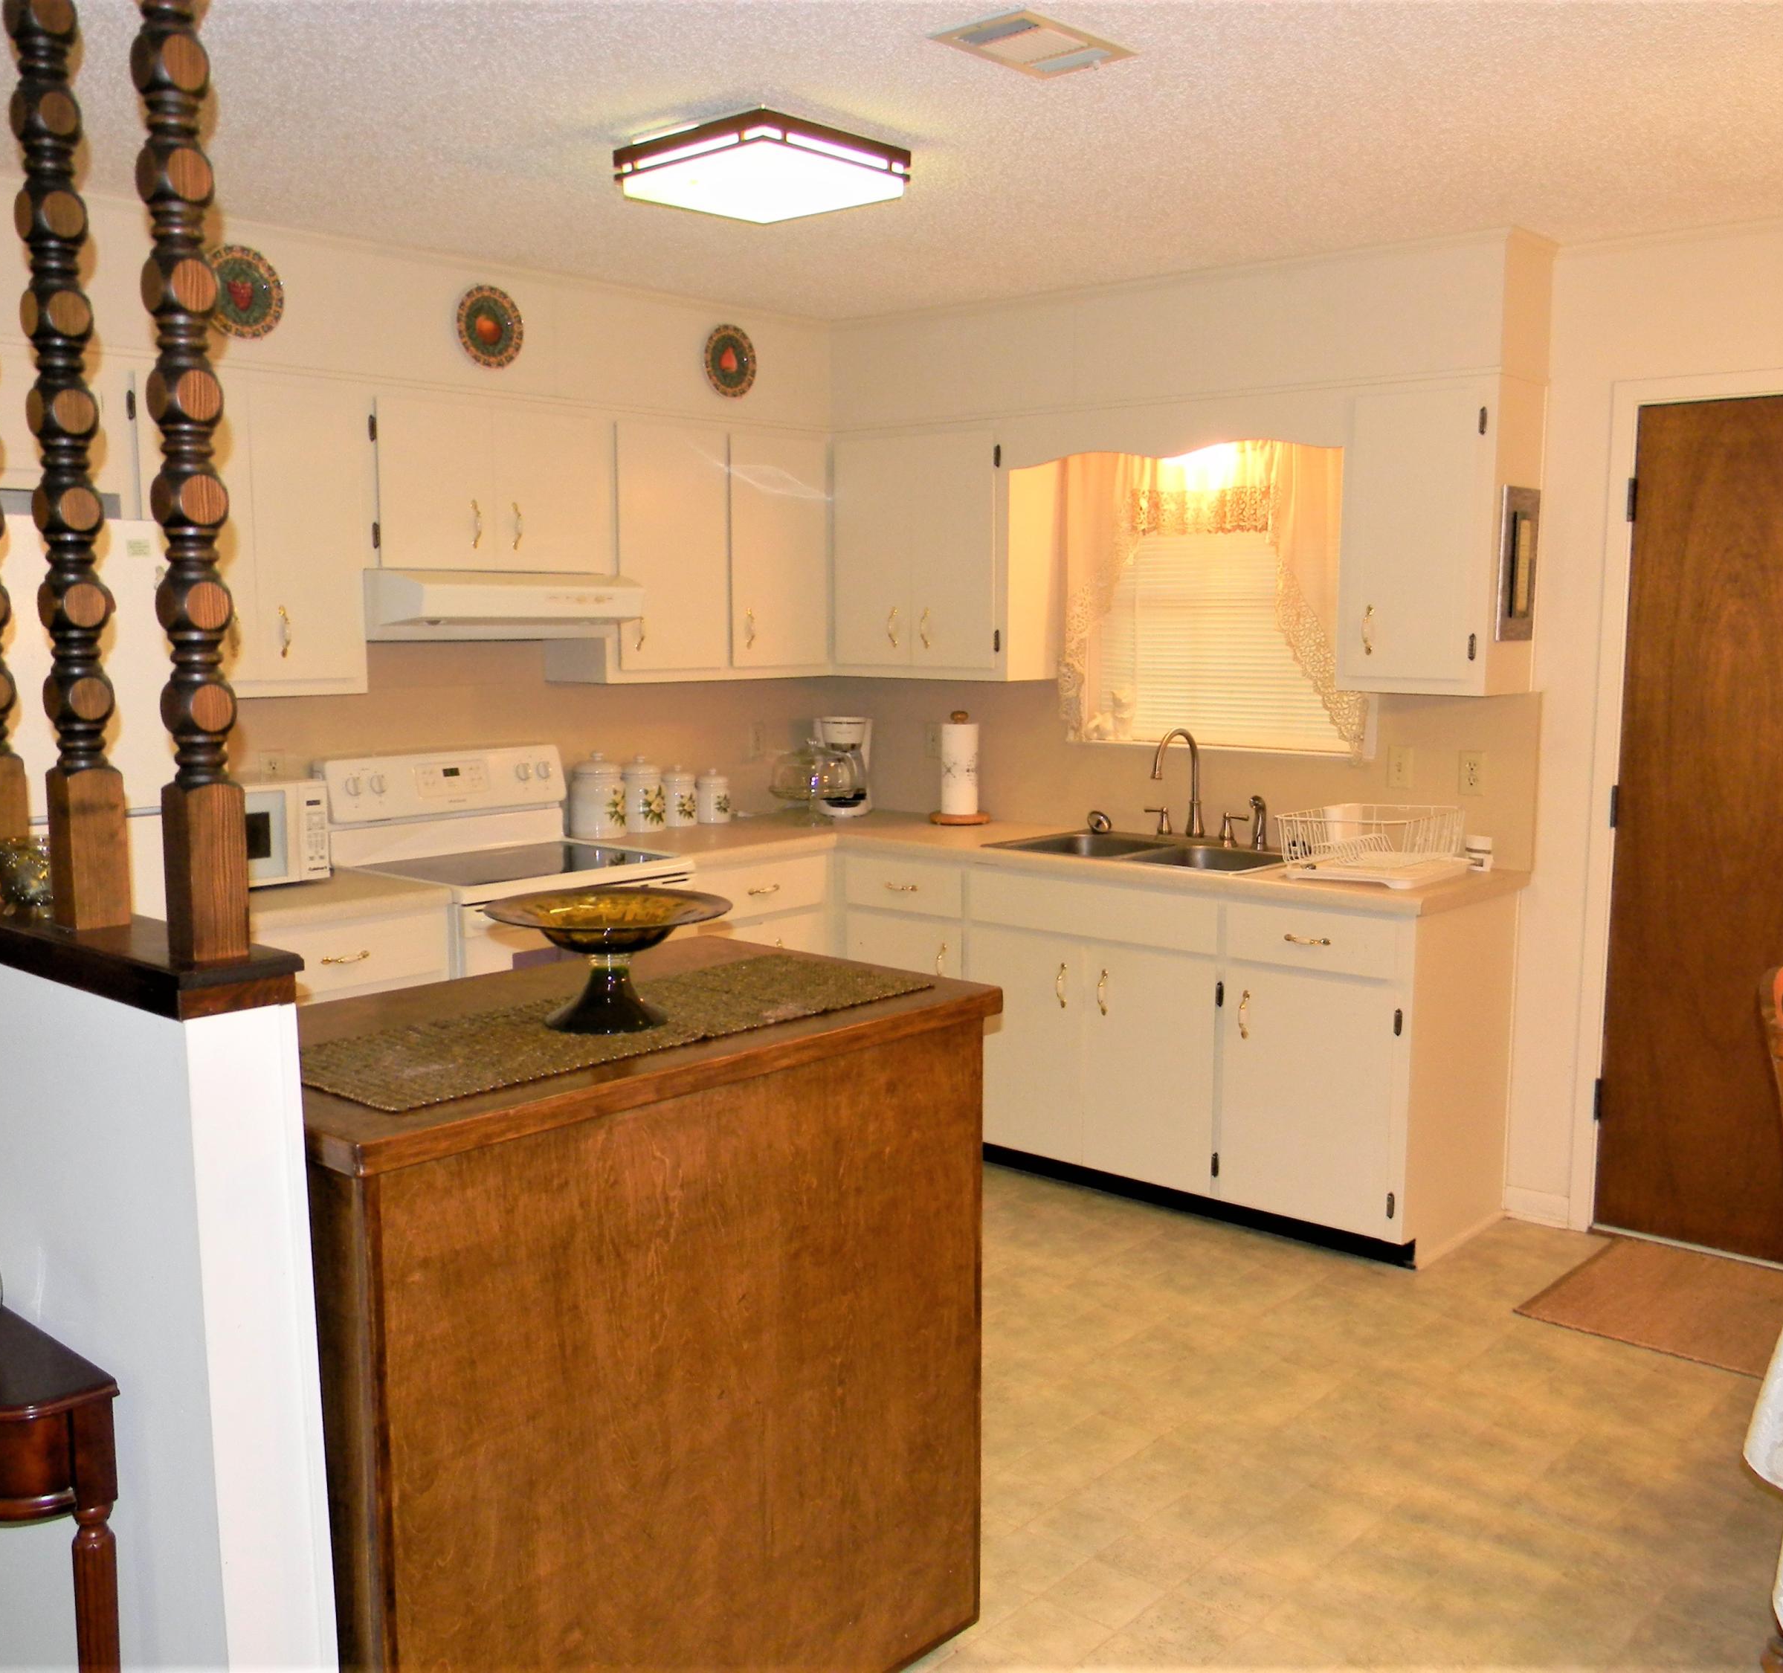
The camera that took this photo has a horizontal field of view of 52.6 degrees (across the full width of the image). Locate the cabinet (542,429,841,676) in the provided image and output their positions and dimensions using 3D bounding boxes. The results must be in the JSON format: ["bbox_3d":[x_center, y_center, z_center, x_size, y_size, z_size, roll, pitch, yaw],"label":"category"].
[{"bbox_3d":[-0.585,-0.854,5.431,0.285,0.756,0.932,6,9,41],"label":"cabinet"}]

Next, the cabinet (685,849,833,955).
[{"bbox_3d":[-0.577,0.466,5.354,0.615,0.869,0.590,6,9,41],"label":"cabinet"}]

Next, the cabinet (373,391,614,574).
[{"bbox_3d":[-1.135,-0.927,4.790,0.285,0.447,0.780,6,9,41],"label":"cabinet"}]

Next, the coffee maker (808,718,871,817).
[{"bbox_3d":[-0.149,-0.231,5.866,0.190,0.320,0.220,0,7,-1],"label":"coffee maker"}]

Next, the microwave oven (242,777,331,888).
[{"bbox_3d":[-1.603,-0.007,4.341,0.290,0.238,0.432,6,9,41],"label":"microwave oven"}]

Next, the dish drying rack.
[{"bbox_3d":[1.214,0.022,4.549,0.345,0.151,0.420,6,9,41],"label":"dish drying rack"}]

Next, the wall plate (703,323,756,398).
[{"bbox_3d":[-0.475,-1.398,5.311,0.024,0.207,0.207,6,9,41],"label":"wall plate"}]

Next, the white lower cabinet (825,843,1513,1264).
[{"bbox_3d":[0.725,0.506,5.057,1.835,0.890,0.615,6,9,41],"label":"white lower cabinet"}]

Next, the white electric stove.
[{"bbox_3d":[-1.006,0.385,4.835,0.660,1.180,0.760,6,9,41],"label":"white electric stove"}]

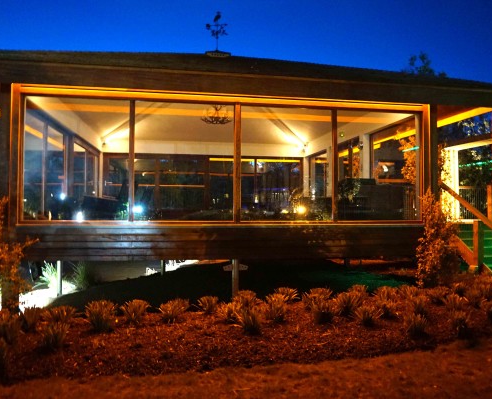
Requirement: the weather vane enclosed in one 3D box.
[{"bbox_3d":[-0.809,-4.738,11.430,0.660,1.300,0.640,0,-1,-10],"label":"weather vane"}]

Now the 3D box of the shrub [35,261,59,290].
[{"bbox_3d":[-4.953,1.920,10.100,0.680,0.760,0.680,0,-1,-10],"label":"shrub"}]

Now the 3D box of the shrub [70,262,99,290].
[{"bbox_3d":[-4.081,1.883,10.100,0.740,0.820,0.740,0,-1,-10],"label":"shrub"}]

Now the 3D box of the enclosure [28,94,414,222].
[{"bbox_3d":[-0.800,-0.625,11.384,7.682,2.295,7.671,0,-1,-10],"label":"enclosure"}]

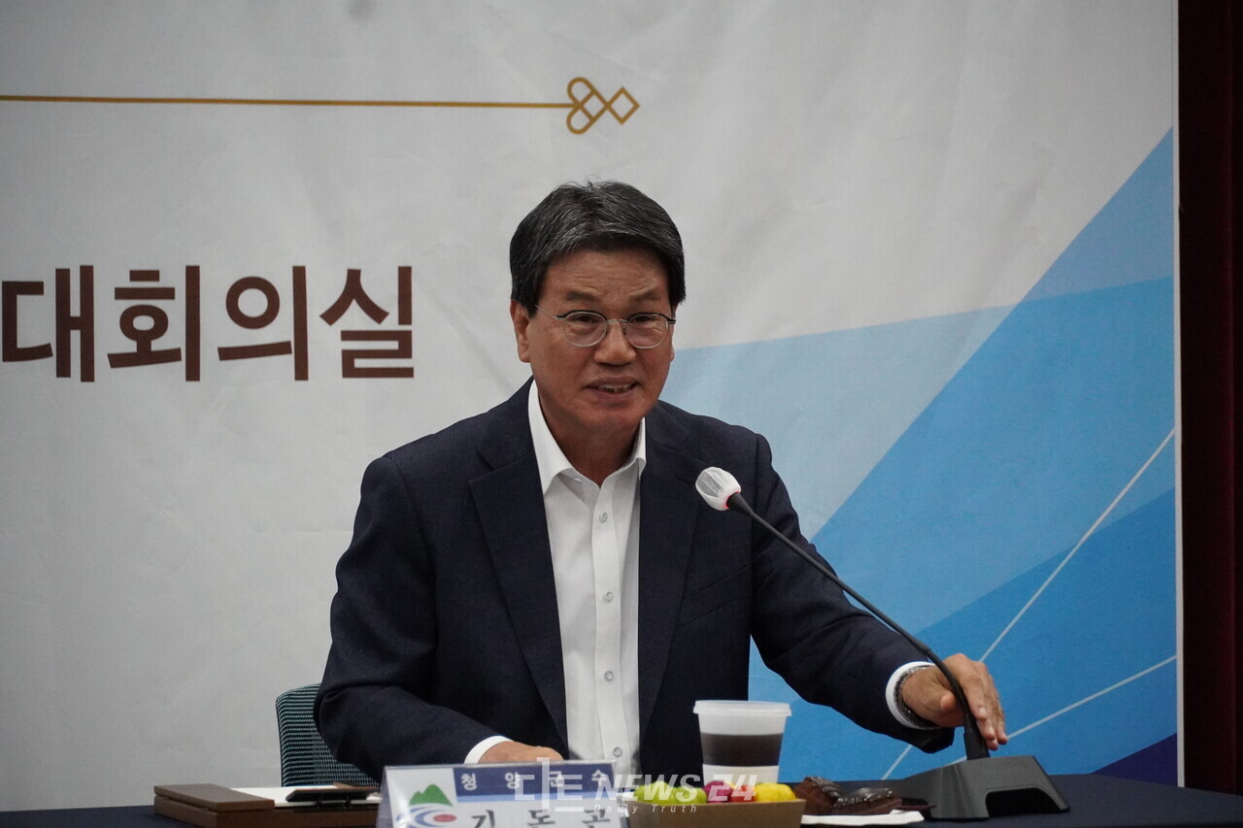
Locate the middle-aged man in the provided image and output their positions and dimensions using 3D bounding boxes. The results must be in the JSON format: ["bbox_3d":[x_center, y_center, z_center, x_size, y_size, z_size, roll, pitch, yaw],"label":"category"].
[{"bbox_3d":[0.035,0.418,7.020,0.650,1.310,0.740,0,1,-22],"label":"middle-aged man"}]

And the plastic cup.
[{"bbox_3d":[0.117,0.331,6.720,0.094,0.109,0.094,0,1,0],"label":"plastic cup"}]

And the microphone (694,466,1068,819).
[{"bbox_3d":[0.231,0.215,6.750,0.390,0.320,0.140,1,1,38],"label":"microphone"}]

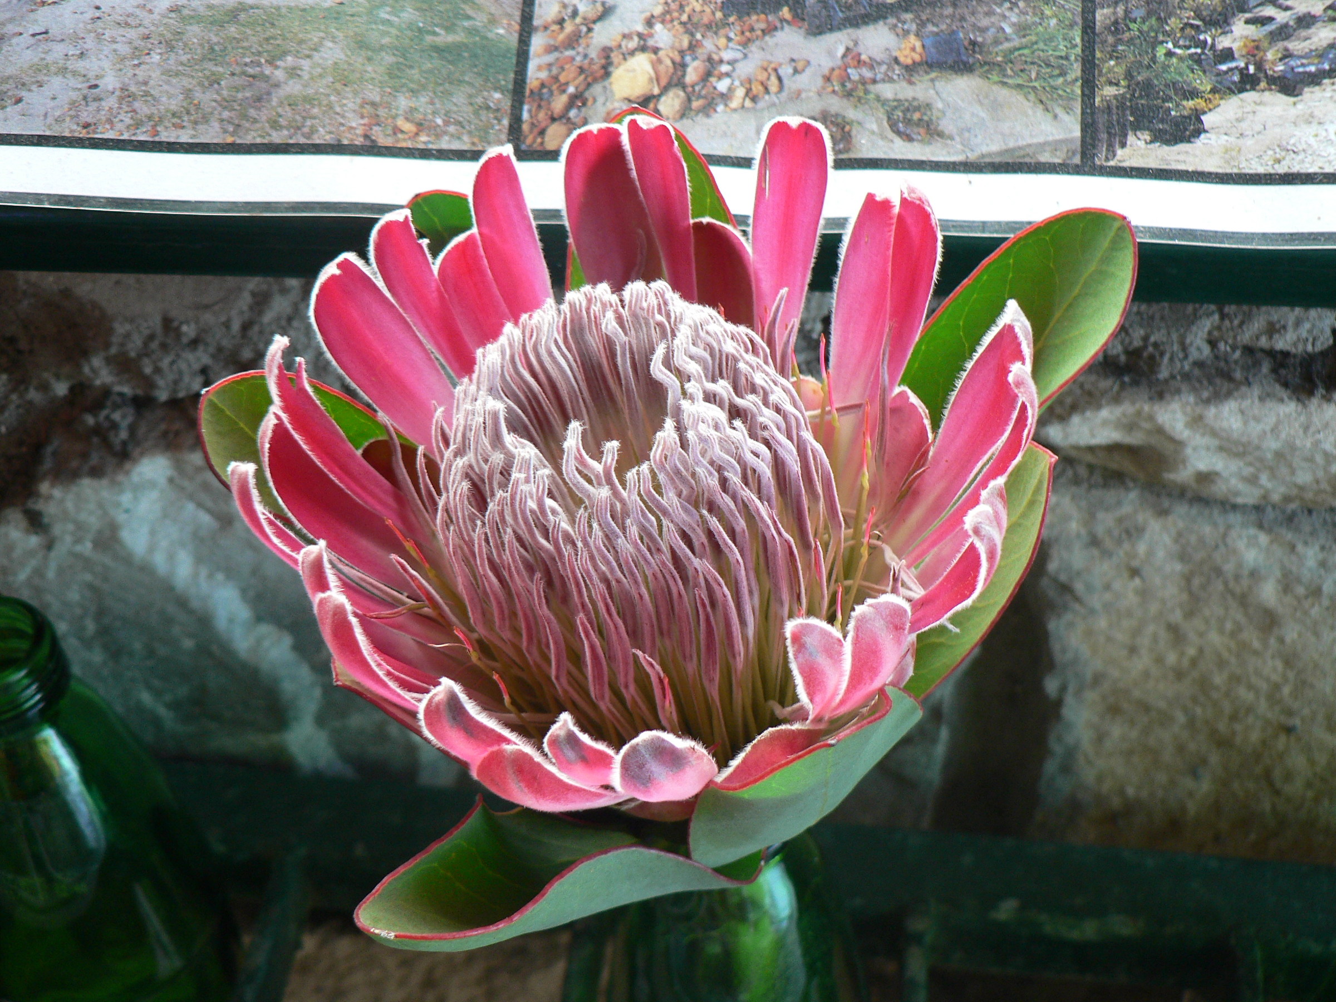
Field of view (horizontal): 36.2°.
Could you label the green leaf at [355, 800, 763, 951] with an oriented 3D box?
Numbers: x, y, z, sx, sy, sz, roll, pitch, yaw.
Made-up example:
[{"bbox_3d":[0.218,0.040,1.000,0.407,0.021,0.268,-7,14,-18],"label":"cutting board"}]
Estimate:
[{"bbox_3d":[-0.019,0.065,0.362,0.070,0.022,0.036,-9,35,-42],"label":"green leaf"}]

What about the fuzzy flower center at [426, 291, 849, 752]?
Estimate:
[{"bbox_3d":[-0.003,0.011,0.360,0.068,0.070,0.068,-9,36,0],"label":"fuzzy flower center"}]

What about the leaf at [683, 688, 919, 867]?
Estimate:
[{"bbox_3d":[0.022,0.049,0.352,0.043,0.055,0.022,-24,77,-23],"label":"leaf"}]

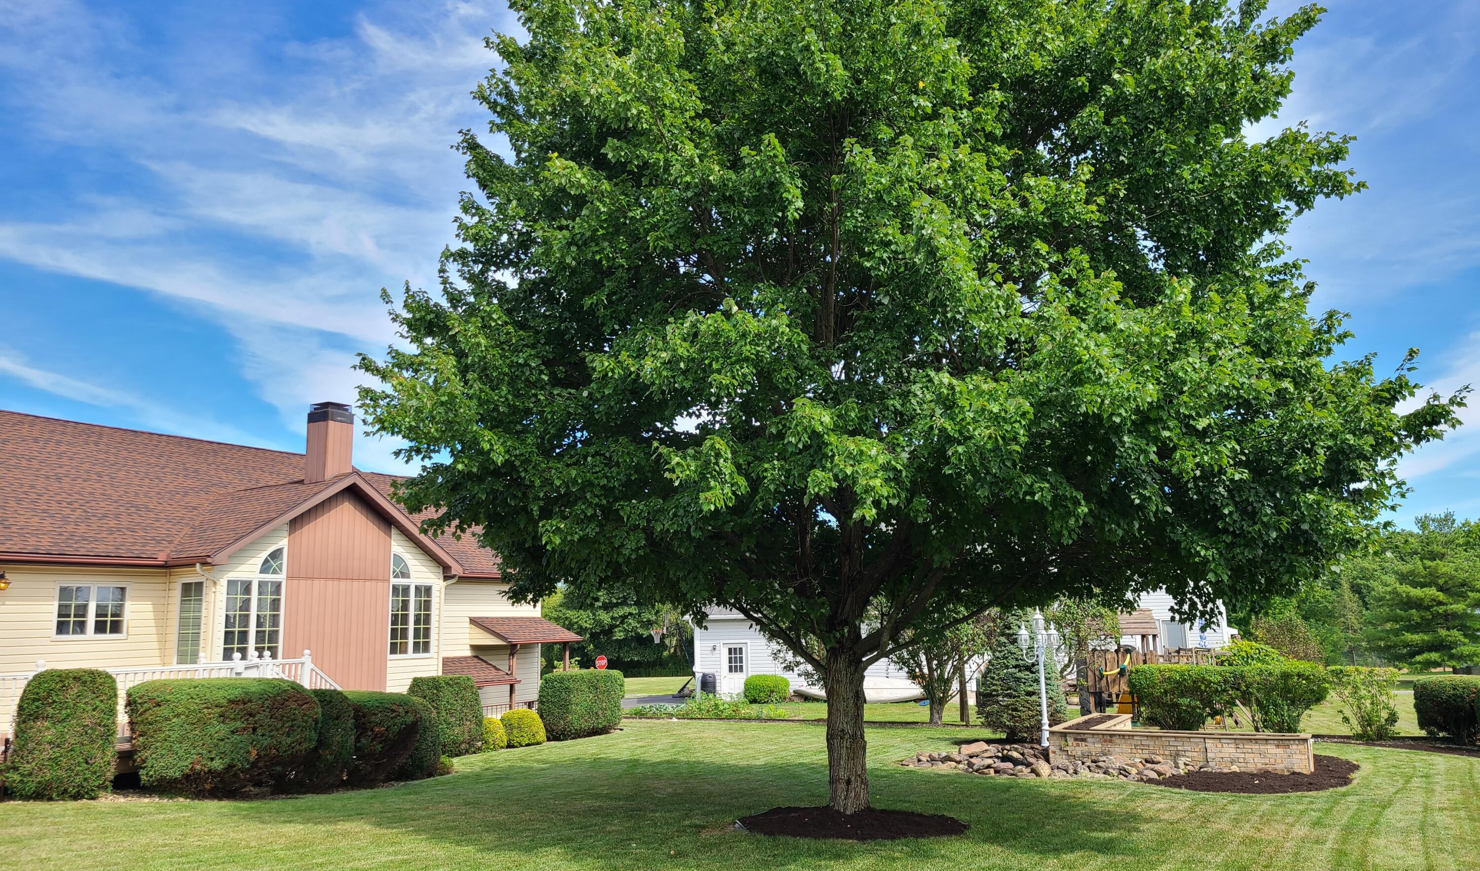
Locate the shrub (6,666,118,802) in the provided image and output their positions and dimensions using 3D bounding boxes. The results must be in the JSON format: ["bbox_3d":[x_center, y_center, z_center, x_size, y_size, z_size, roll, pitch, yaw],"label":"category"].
[{"bbox_3d":[-8.718,3.808,14.180,1.300,1.580,1.050,7,-11,-39],"label":"shrub"}]

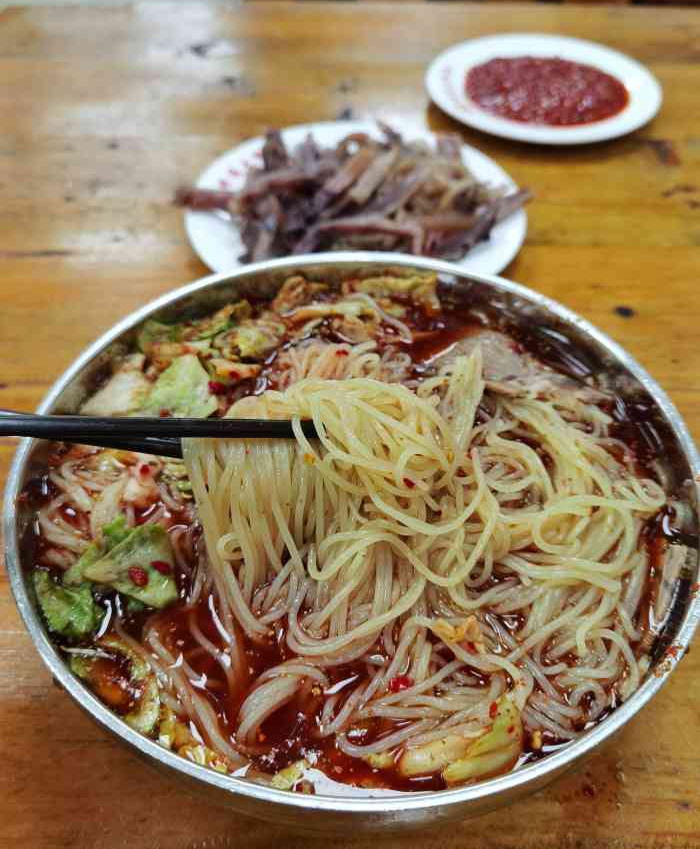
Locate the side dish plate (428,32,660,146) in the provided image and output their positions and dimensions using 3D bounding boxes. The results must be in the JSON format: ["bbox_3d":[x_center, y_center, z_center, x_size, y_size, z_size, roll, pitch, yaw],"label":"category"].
[{"bbox_3d":[0.142,-0.243,0.541,0.167,0.021,0.167,1,50,0],"label":"side dish plate"}]

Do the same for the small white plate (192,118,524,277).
[{"bbox_3d":[0.004,-0.122,0.439,0.200,0.023,0.200,0,50,0],"label":"small white plate"}]

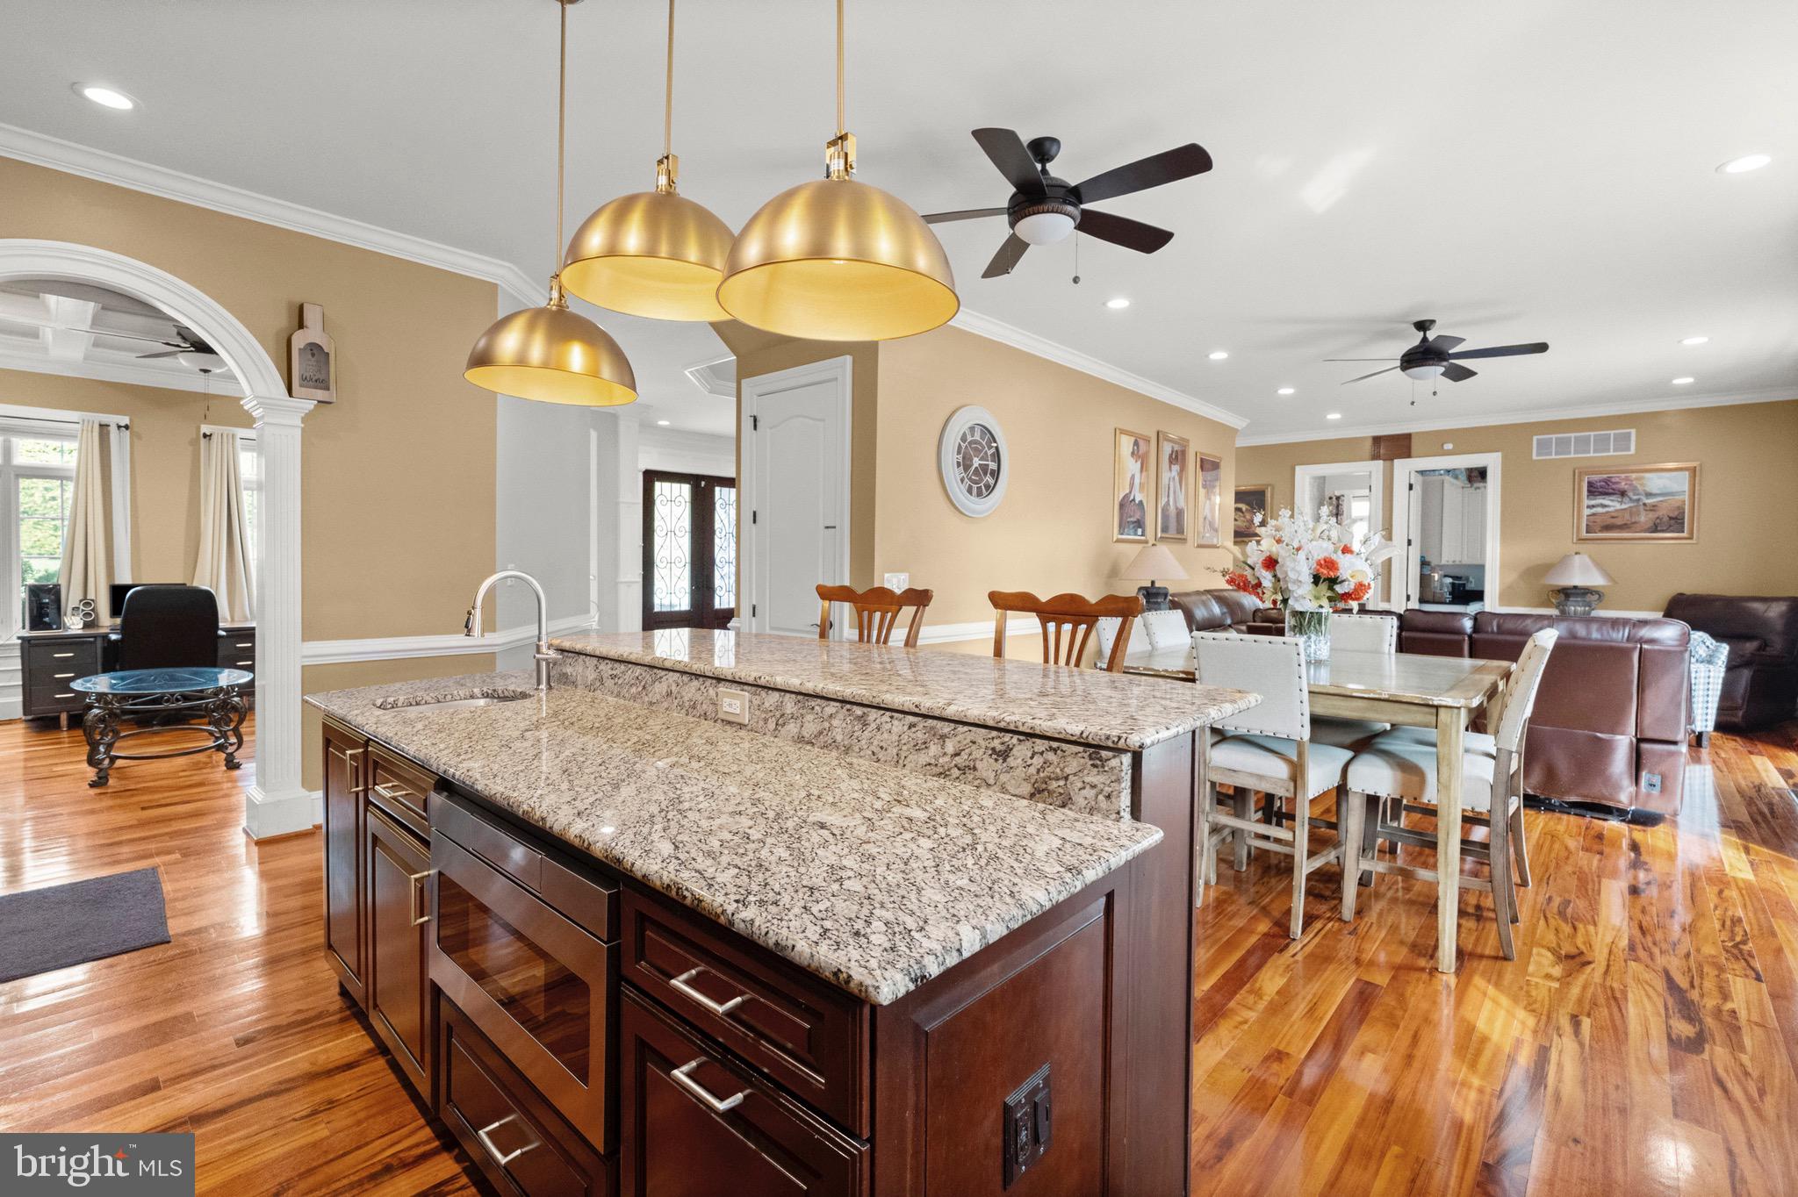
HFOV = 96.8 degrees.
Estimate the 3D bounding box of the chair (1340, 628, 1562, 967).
[{"bbox_3d":[2.060,0.688,2.998,0.600,1.070,0.460,3,3,42],"label":"chair"}]

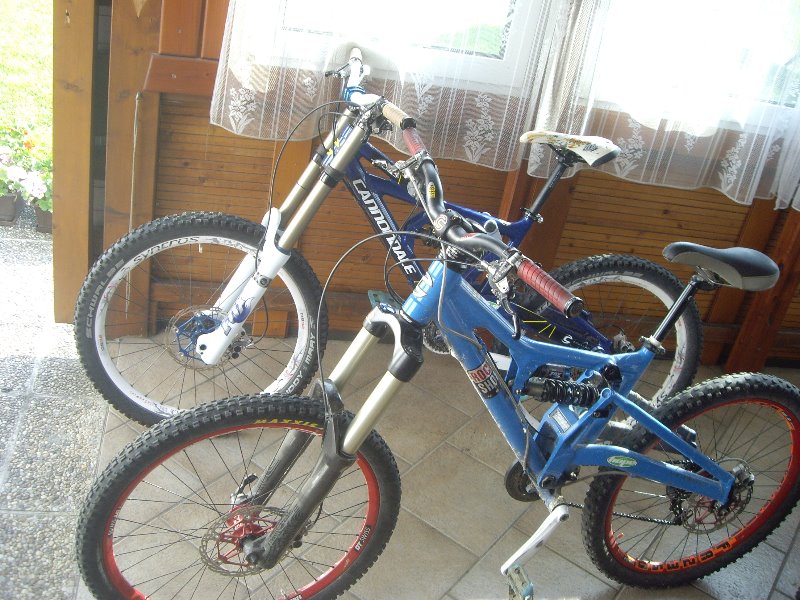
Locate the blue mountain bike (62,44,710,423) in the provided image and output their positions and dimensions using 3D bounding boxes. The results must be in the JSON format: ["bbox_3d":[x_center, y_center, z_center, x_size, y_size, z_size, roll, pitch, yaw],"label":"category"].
[{"bbox_3d":[0.070,-0.062,2.493,1.870,1.110,0.750,5,24,-13],"label":"blue mountain bike"}]

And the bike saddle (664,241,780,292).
[{"bbox_3d":[0.673,-0.080,1.853,0.285,0.085,0.145,0,30,-20],"label":"bike saddle"}]

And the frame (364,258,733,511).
[{"bbox_3d":[0.400,0.201,1.928,0.940,0.650,0.180,0,30,-20],"label":"frame"}]

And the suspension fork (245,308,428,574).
[{"bbox_3d":[-0.149,0.268,1.771,0.130,0.610,0.190,23,20,-34],"label":"suspension fork"}]

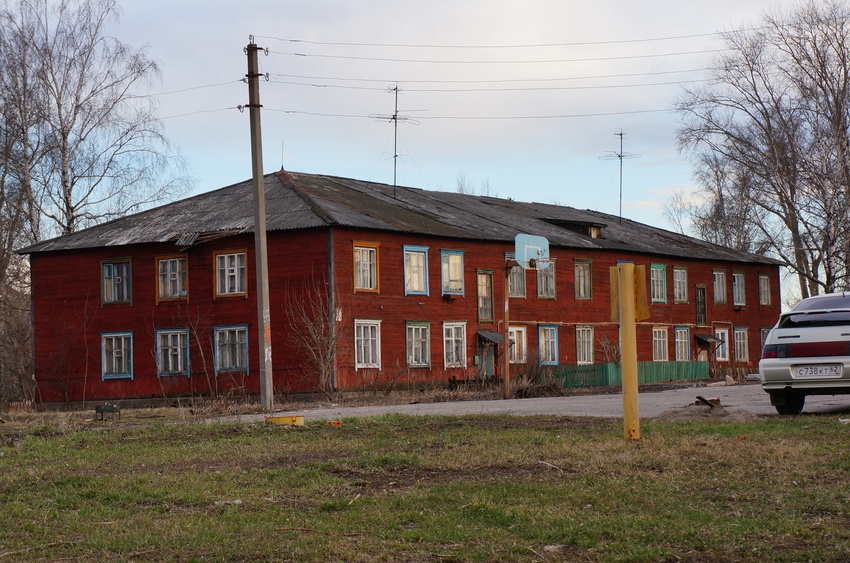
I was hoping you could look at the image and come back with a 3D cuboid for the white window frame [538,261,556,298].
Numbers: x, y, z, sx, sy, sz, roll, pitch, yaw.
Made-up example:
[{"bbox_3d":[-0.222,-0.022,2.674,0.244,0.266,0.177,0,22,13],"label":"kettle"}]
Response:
[{"bbox_3d":[4.929,-0.133,73.873,0.130,1.750,1.570,-4,-3,33],"label":"white window frame"}]

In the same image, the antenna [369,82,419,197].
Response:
[{"bbox_3d":[-1.274,-5.818,75.520,1.850,4.750,1.100,0,-3,-20],"label":"antenna"}]

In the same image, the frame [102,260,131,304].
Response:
[{"bbox_3d":[-11.379,0.041,67.901,1.533,1.766,0.140,-4,-4,33],"label":"frame"}]

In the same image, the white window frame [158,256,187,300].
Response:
[{"bbox_3d":[-9.248,-0.110,67.447,1.300,1.580,0.150,-3,-3,33],"label":"white window frame"}]

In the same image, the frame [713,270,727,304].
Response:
[{"bbox_3d":[14.399,0.293,89.859,0.150,1.680,1.420,-3,-3,33],"label":"frame"}]

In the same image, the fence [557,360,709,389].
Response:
[{"bbox_3d":[9.250,3.981,79.316,2.054,0.920,9.894,-4,-4,33],"label":"fence"}]

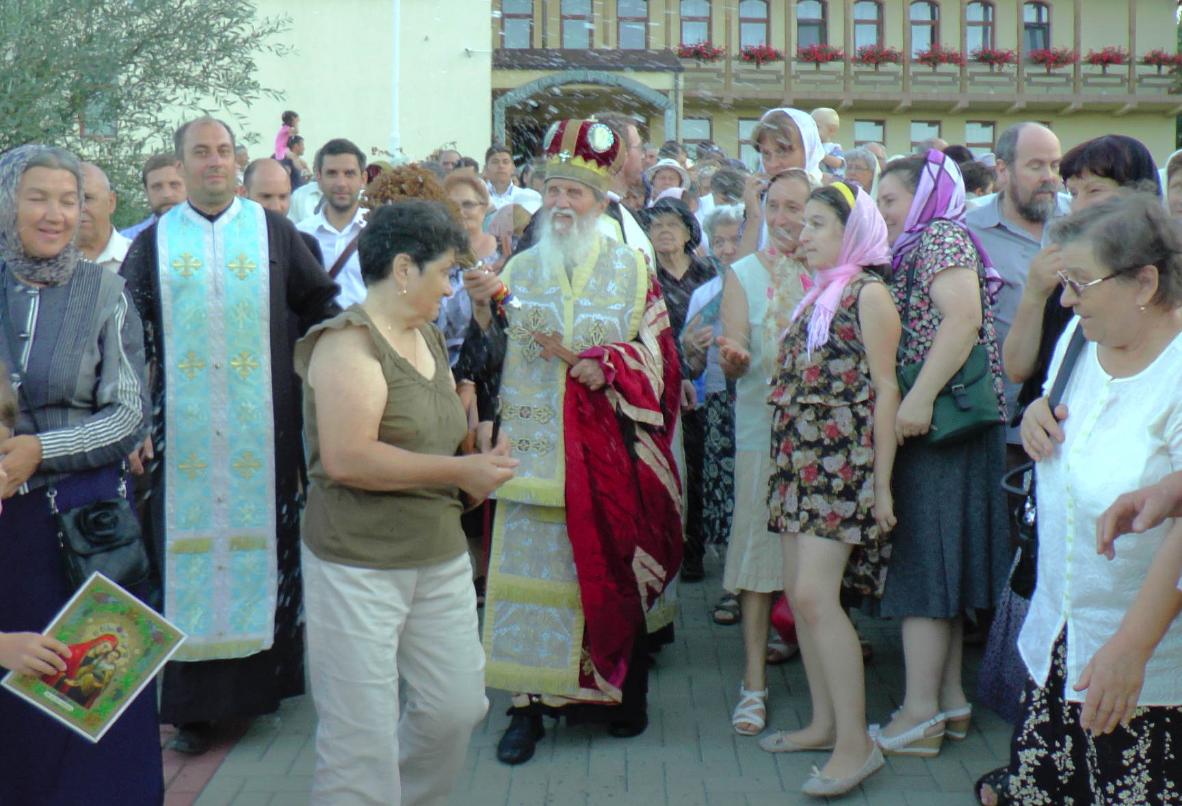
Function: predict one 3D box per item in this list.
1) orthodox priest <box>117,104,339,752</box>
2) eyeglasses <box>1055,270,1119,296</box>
[{"bbox_3d":[-0.991,0.085,3.550,0.610,1.740,0.430,0,8,2],"label":"orthodox priest"},{"bbox_3d":[0.838,-0.212,2.040,0.140,0.042,0.137,-16,14,9],"label":"eyeglasses"}]

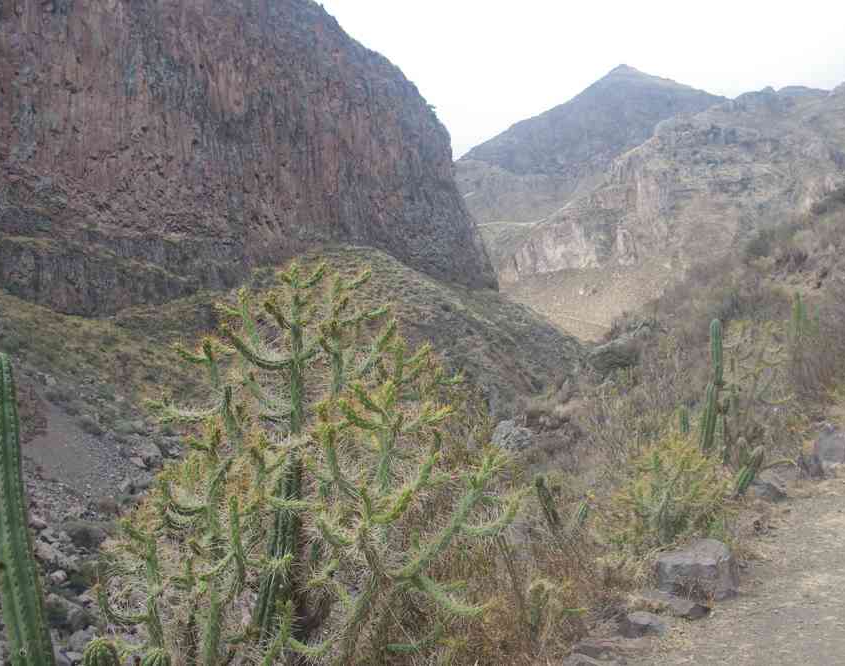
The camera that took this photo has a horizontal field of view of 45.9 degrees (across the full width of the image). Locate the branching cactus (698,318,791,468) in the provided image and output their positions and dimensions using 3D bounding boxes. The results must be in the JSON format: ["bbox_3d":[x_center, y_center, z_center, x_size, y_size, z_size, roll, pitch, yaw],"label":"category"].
[{"bbox_3d":[3.417,0.663,10.600,1.000,1.620,0.850,0,1,18],"label":"branching cactus"}]

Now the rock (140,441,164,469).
[{"bbox_3d":[-13.022,5.838,48.000,1.150,1.250,1.100,0,1,-15],"label":"rock"}]

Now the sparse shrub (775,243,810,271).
[{"bbox_3d":[17.732,-3.628,48.000,1.700,1.400,1.500,0,1,20],"label":"sparse shrub"}]

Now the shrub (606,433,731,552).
[{"bbox_3d":[1.847,1.205,7.500,0.950,0.920,0.850,0,1,14],"label":"shrub"}]

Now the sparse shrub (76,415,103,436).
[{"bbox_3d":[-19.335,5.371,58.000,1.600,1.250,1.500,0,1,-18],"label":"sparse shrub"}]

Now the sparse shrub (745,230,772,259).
[{"bbox_3d":[17.439,-4.555,52.000,1.450,1.500,1.350,0,1,19],"label":"sparse shrub"}]

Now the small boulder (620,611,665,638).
[{"bbox_3d":[1.178,1.561,5.350,0.250,0.140,0.200,0,1,23],"label":"small boulder"}]

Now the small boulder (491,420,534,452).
[{"bbox_3d":[1.712,1.950,19.000,0.800,0.570,0.650,0,1,5],"label":"small boulder"}]

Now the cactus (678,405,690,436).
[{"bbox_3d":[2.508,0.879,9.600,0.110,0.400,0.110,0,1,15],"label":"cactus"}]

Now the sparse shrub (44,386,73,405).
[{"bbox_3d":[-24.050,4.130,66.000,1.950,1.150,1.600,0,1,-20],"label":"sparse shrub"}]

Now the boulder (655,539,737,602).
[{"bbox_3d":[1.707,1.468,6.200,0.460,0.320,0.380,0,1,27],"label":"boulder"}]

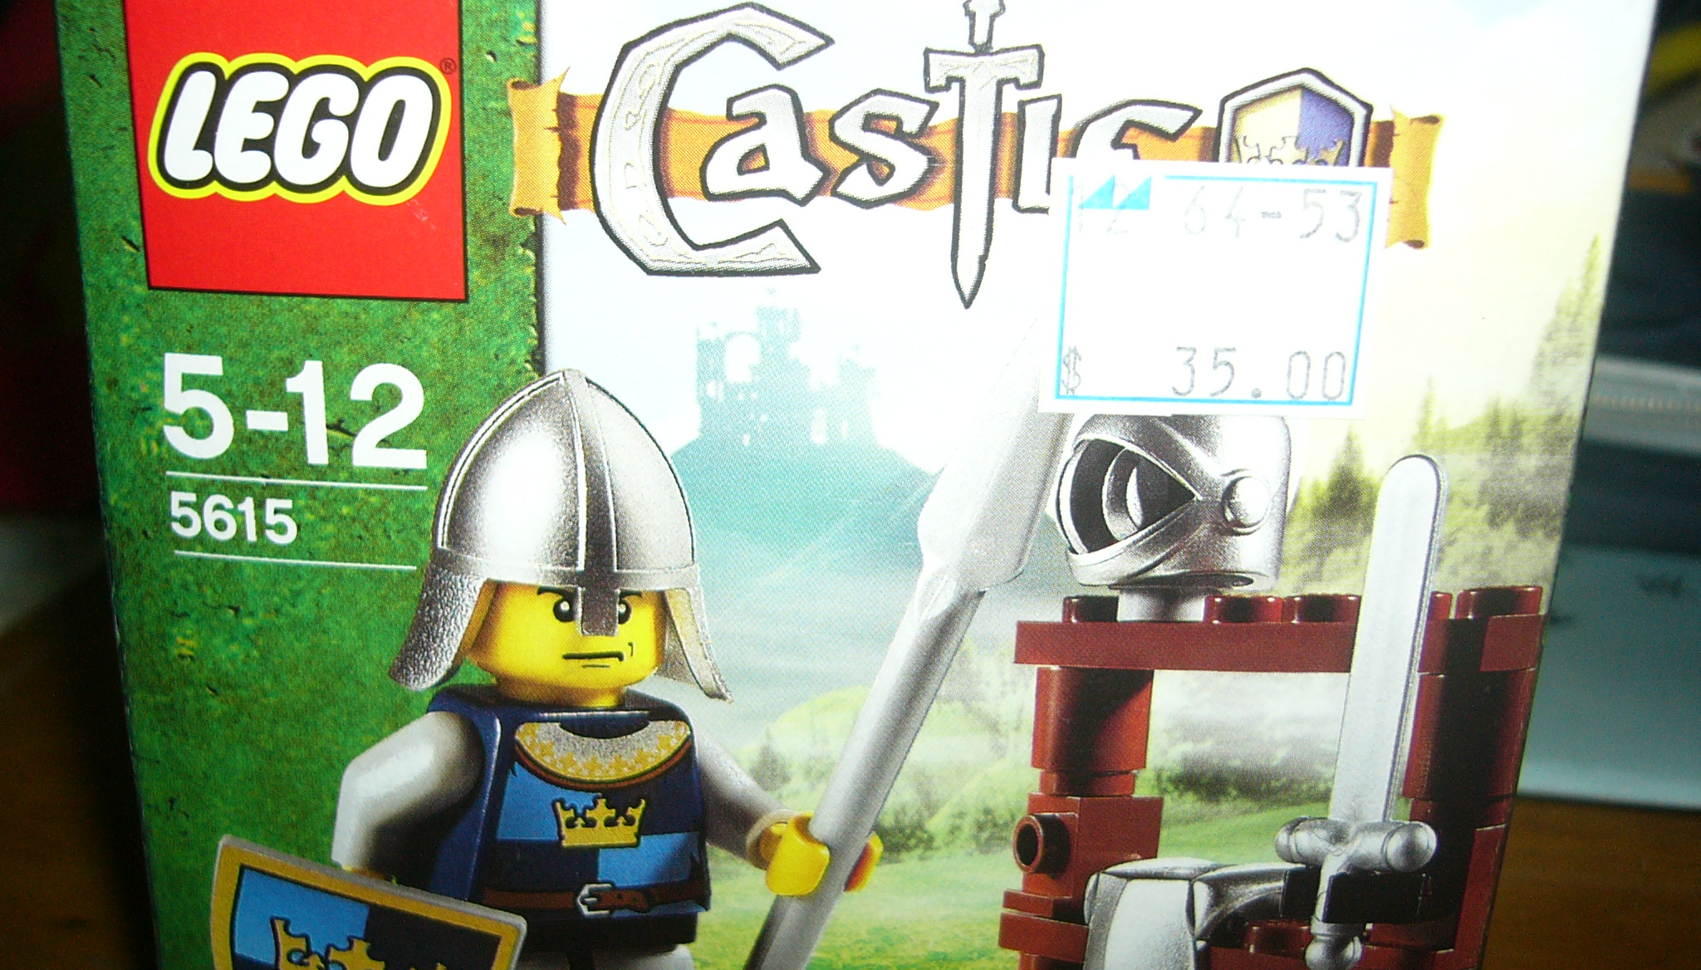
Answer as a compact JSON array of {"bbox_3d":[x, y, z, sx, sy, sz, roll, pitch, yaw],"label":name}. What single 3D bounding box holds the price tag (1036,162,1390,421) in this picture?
[{"bbox_3d":[0.028,-0.015,0.134,0.026,0.020,0.001,1,19,0],"label":"price tag"}]

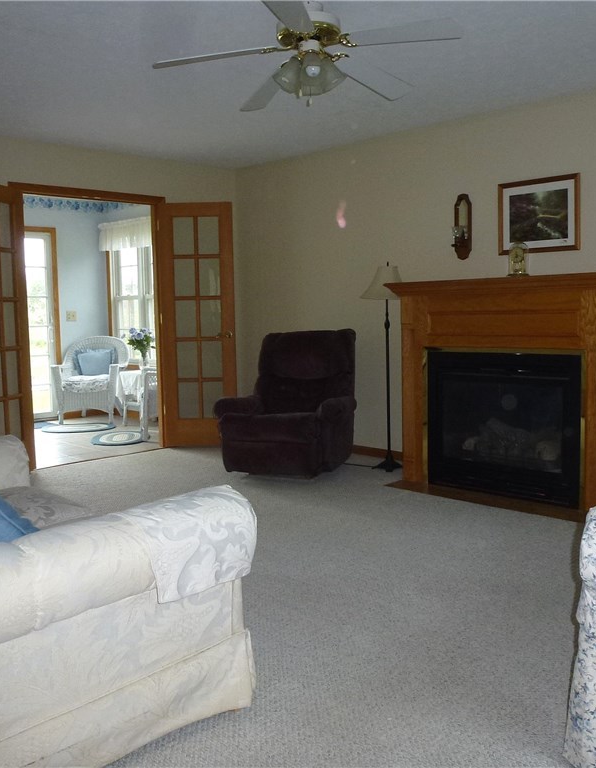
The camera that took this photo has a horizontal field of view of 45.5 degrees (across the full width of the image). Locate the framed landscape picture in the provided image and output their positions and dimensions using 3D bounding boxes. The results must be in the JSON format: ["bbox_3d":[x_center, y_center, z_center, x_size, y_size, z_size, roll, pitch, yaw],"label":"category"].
[{"bbox_3d":[1.502,-1.058,4.469,0.540,0.460,0.025,4,8,43],"label":"framed landscape picture"}]

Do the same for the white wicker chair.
[{"bbox_3d":[-2.222,-0.055,7.730,0.730,0.905,0.700,-1,6,1],"label":"white wicker chair"}]

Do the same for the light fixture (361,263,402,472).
[{"bbox_3d":[0.645,-0.128,5.085,0.390,1.465,0.390,-1,6,0],"label":"light fixture"}]

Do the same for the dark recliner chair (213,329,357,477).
[{"bbox_3d":[-0.044,0.117,5.175,0.840,0.985,0.880,1,6,20],"label":"dark recliner chair"}]

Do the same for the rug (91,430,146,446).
[{"bbox_3d":[-1.639,0.500,6.573,0.530,0.012,0.780,-3,6,-13],"label":"rug"}]

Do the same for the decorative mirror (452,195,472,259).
[{"bbox_3d":[1.101,-1.059,4.795,0.130,0.440,0.100,4,8,43],"label":"decorative mirror"}]

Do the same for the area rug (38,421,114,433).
[{"bbox_3d":[-2.230,0.448,7.209,0.770,0.012,0.540,-2,6,-2],"label":"area rug"}]

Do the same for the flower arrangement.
[{"bbox_3d":[-1.654,-0.380,7.467,0.330,0.440,0.310,-1,6,0],"label":"flower arrangement"}]

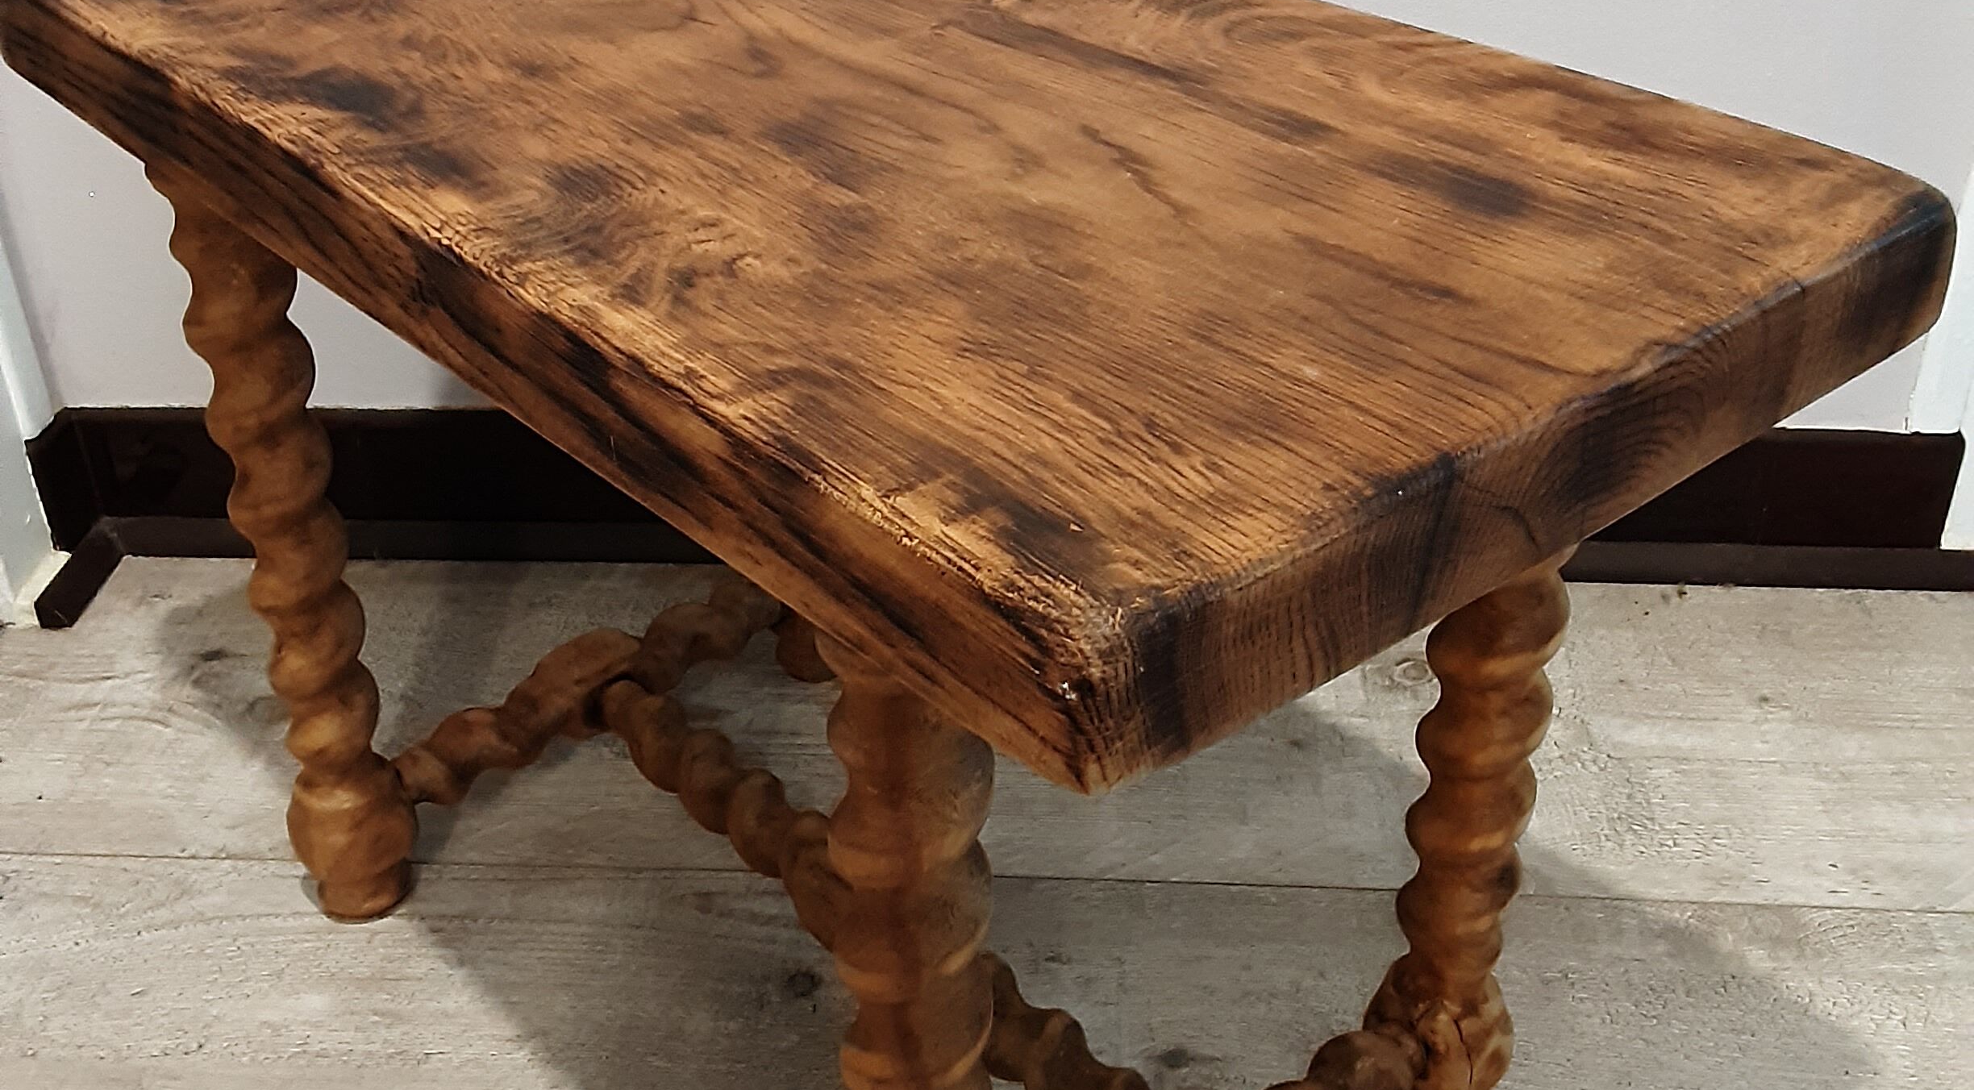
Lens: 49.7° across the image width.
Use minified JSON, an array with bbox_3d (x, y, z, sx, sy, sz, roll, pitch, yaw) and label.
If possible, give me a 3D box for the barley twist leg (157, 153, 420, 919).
[{"bbox_3d":[-0.278,-0.001,0.851,0.055,0.364,0.055,-25,38,-33],"label":"barley twist leg"}]

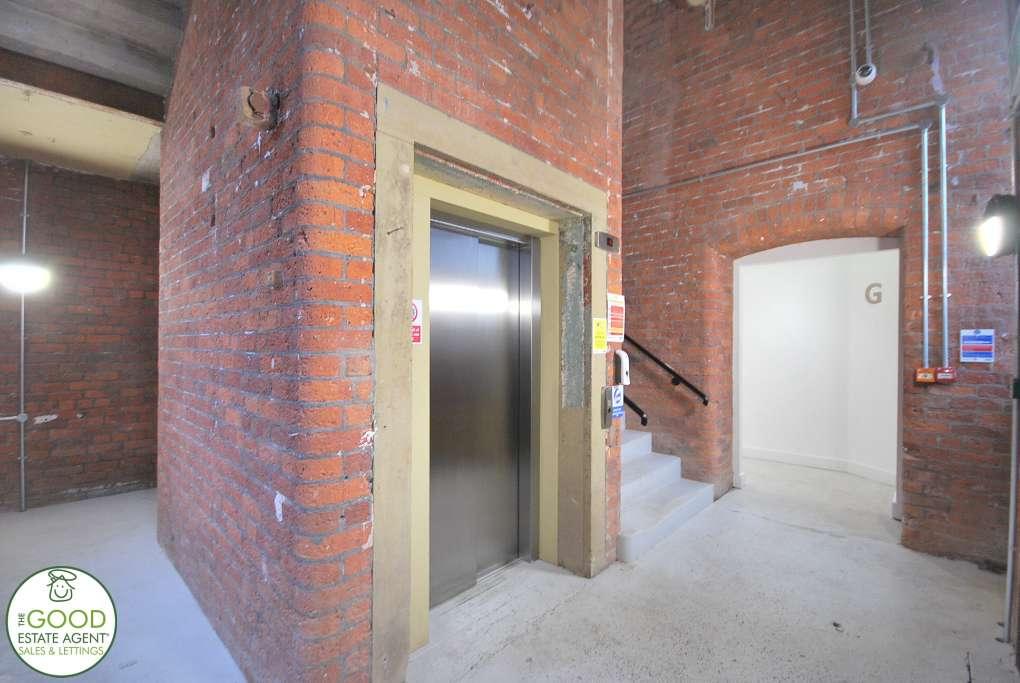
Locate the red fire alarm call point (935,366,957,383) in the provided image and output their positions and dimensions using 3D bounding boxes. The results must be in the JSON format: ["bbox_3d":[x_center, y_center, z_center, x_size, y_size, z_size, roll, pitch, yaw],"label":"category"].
[{"bbox_3d":[2.825,0.218,2.752,0.093,0.090,0.050,0,-1,43],"label":"red fire alarm call point"}]

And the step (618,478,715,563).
[{"bbox_3d":[1.179,1.317,3.276,0.275,0.152,1.470,0,-1,43],"label":"step"}]

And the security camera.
[{"bbox_3d":[2.532,-1.905,3.021,0.112,0.115,0.090,0,-1,43],"label":"security camera"}]

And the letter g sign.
[{"bbox_3d":[3.716,-0.491,4.353,0.015,0.212,0.170,0,-1,-9],"label":"letter g sign"}]

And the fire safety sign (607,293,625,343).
[{"bbox_3d":[0.677,-0.147,2.714,0.008,0.297,0.212,0,-1,43],"label":"fire safety sign"}]

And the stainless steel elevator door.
[{"bbox_3d":[-0.217,0.378,2.455,0.070,2.000,0.780,0,-1,43],"label":"stainless steel elevator door"}]

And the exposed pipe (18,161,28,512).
[{"bbox_3d":[-3.945,-0.050,3.469,0.023,2.850,0.023,0,-1,43],"label":"exposed pipe"}]

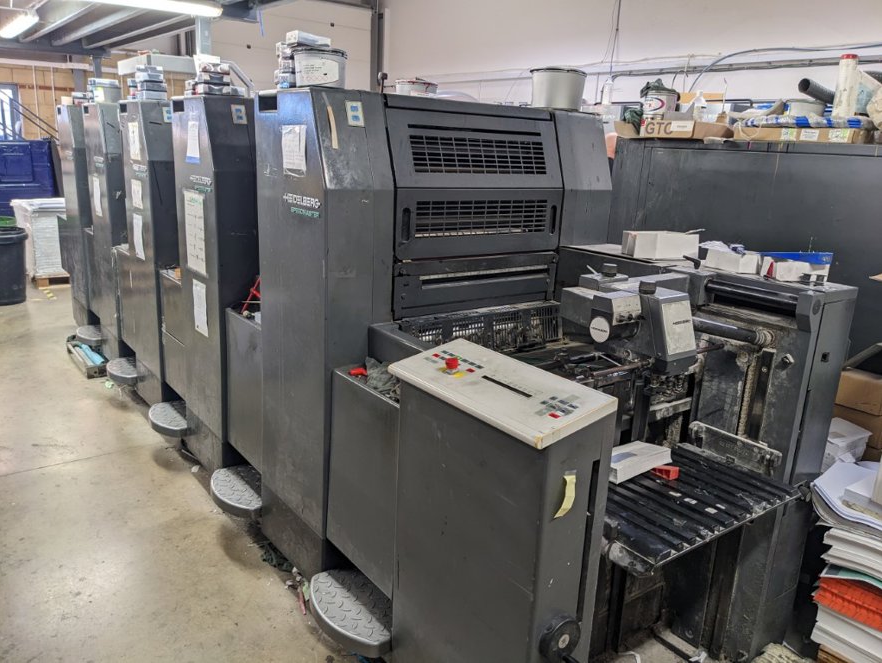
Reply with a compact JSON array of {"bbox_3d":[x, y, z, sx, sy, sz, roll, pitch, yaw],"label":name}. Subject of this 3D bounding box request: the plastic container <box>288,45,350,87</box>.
[{"bbox_3d":[-0.448,-0.958,2.549,0.208,0.139,0.208,3,15,-1],"label":"plastic container"}]

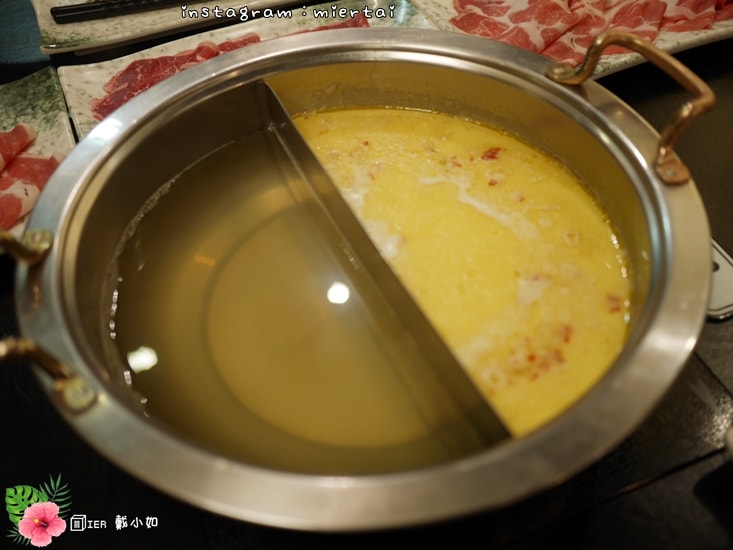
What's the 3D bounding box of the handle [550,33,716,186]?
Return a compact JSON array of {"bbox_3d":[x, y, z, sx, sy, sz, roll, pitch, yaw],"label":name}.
[{"bbox_3d":[0.144,-0.098,0.449,0.046,0.028,0.111,-20,50,-15],"label":"handle"}]

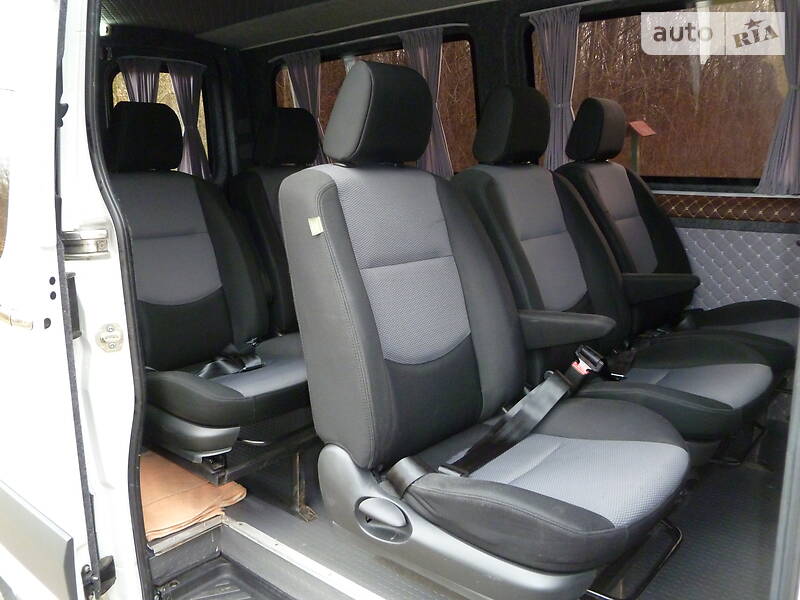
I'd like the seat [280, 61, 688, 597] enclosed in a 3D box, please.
[{"bbox_3d":[0.144,-0.021,1.210,0.735,0.887,0.541,9,16,40],"label":"seat"}]

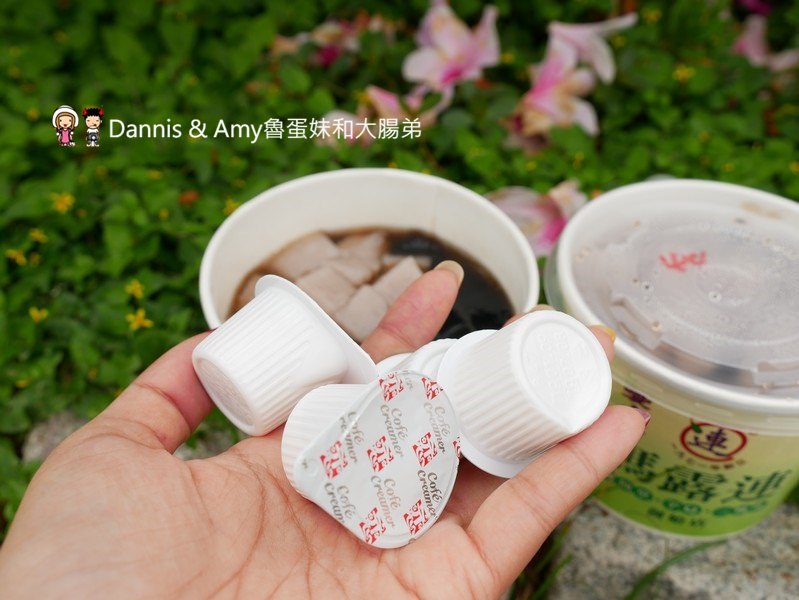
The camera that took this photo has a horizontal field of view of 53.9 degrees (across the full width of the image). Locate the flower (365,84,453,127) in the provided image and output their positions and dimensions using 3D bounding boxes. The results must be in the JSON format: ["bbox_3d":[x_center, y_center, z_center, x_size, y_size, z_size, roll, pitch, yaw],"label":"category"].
[{"bbox_3d":[0.006,-0.141,0.570,0.064,0.028,0.036,1,44,0],"label":"flower"}]

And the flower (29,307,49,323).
[{"bbox_3d":[-0.186,0.007,0.405,0.011,0.005,0.009,1,44,0],"label":"flower"}]

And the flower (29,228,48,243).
[{"bbox_3d":[-0.209,-0.037,0.455,0.011,0.005,0.009,1,44,0],"label":"flower"}]

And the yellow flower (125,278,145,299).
[{"bbox_3d":[-0.142,-0.006,0.420,0.011,0.005,0.010,1,44,0],"label":"yellow flower"}]

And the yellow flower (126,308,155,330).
[{"bbox_3d":[-0.134,0.010,0.405,0.014,0.005,0.012,1,44,0],"label":"yellow flower"}]

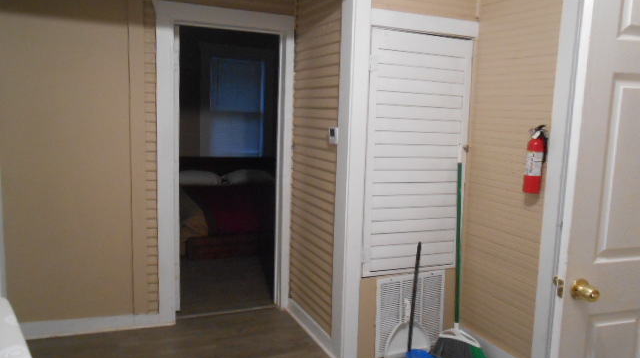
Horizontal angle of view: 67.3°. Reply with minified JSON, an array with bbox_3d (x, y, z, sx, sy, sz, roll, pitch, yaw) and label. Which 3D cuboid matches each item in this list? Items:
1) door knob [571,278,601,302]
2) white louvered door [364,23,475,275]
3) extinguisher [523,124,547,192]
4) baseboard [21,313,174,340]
[{"bbox_3d":[0.820,0.348,1.470,0.062,0.062,0.062,0,7,-16],"label":"door knob"},{"bbox_3d":[0.588,-0.135,2.840,0.693,1.418,0.035,-1,7,-23],"label":"white louvered door"},{"bbox_3d":[1.109,-0.100,2.476,0.108,0.352,0.103,-2,8,-33],"label":"extinguisher"},{"bbox_3d":[-1.452,0.958,3.179,0.920,0.102,0.022,-1,7,-21],"label":"baseboard"}]

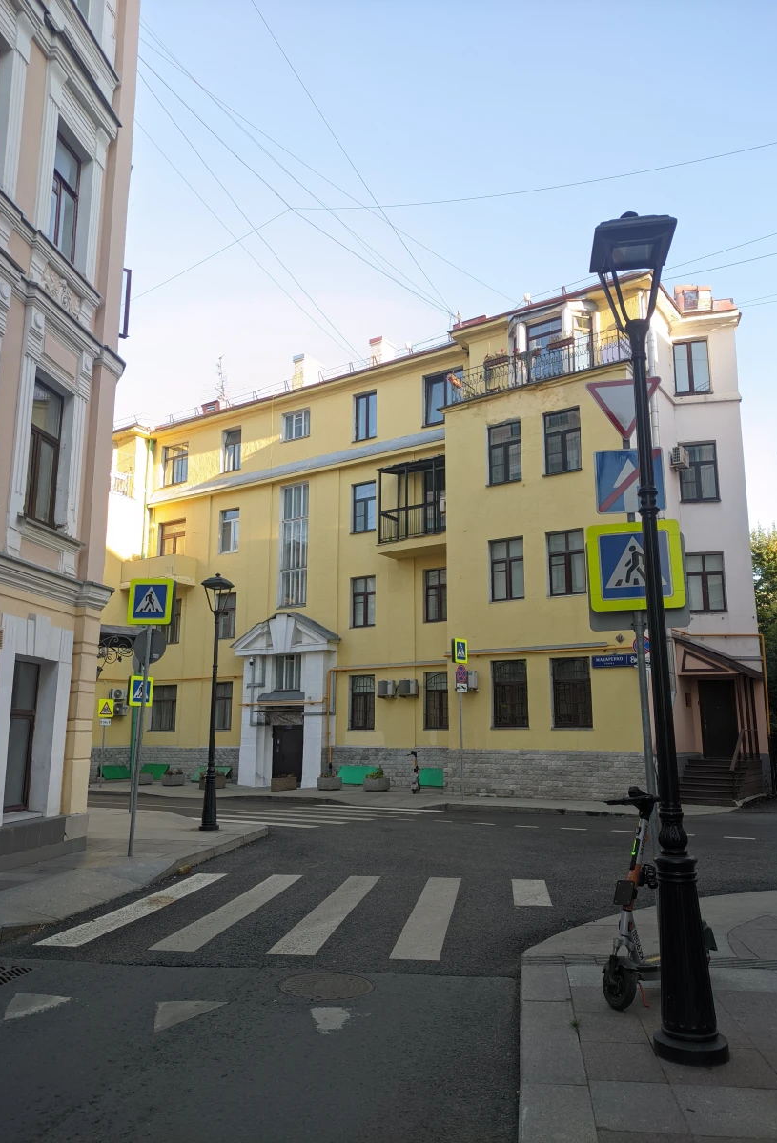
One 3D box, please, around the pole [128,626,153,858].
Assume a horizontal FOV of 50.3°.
[{"bbox_3d":[-3.630,2.296,11.996,0.080,3.500,0.080,0,-11,0],"label":"pole"}]

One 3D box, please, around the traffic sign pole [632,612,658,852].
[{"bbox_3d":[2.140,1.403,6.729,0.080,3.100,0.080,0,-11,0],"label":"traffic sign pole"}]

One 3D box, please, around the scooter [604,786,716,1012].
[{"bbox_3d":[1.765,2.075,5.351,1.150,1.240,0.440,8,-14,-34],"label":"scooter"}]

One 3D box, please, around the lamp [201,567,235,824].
[{"bbox_3d":[-3.288,2.370,15.663,0.480,4.780,0.480,-6,-13,27],"label":"lamp"}]

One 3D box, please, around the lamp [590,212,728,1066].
[{"bbox_3d":[1.547,0.115,4.735,0.480,4.840,0.480,-2,-12,10],"label":"lamp"}]

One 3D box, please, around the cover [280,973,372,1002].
[{"bbox_3d":[-0.431,2.890,5.741,0.650,0.030,0.650,0,-11,0],"label":"cover"}]

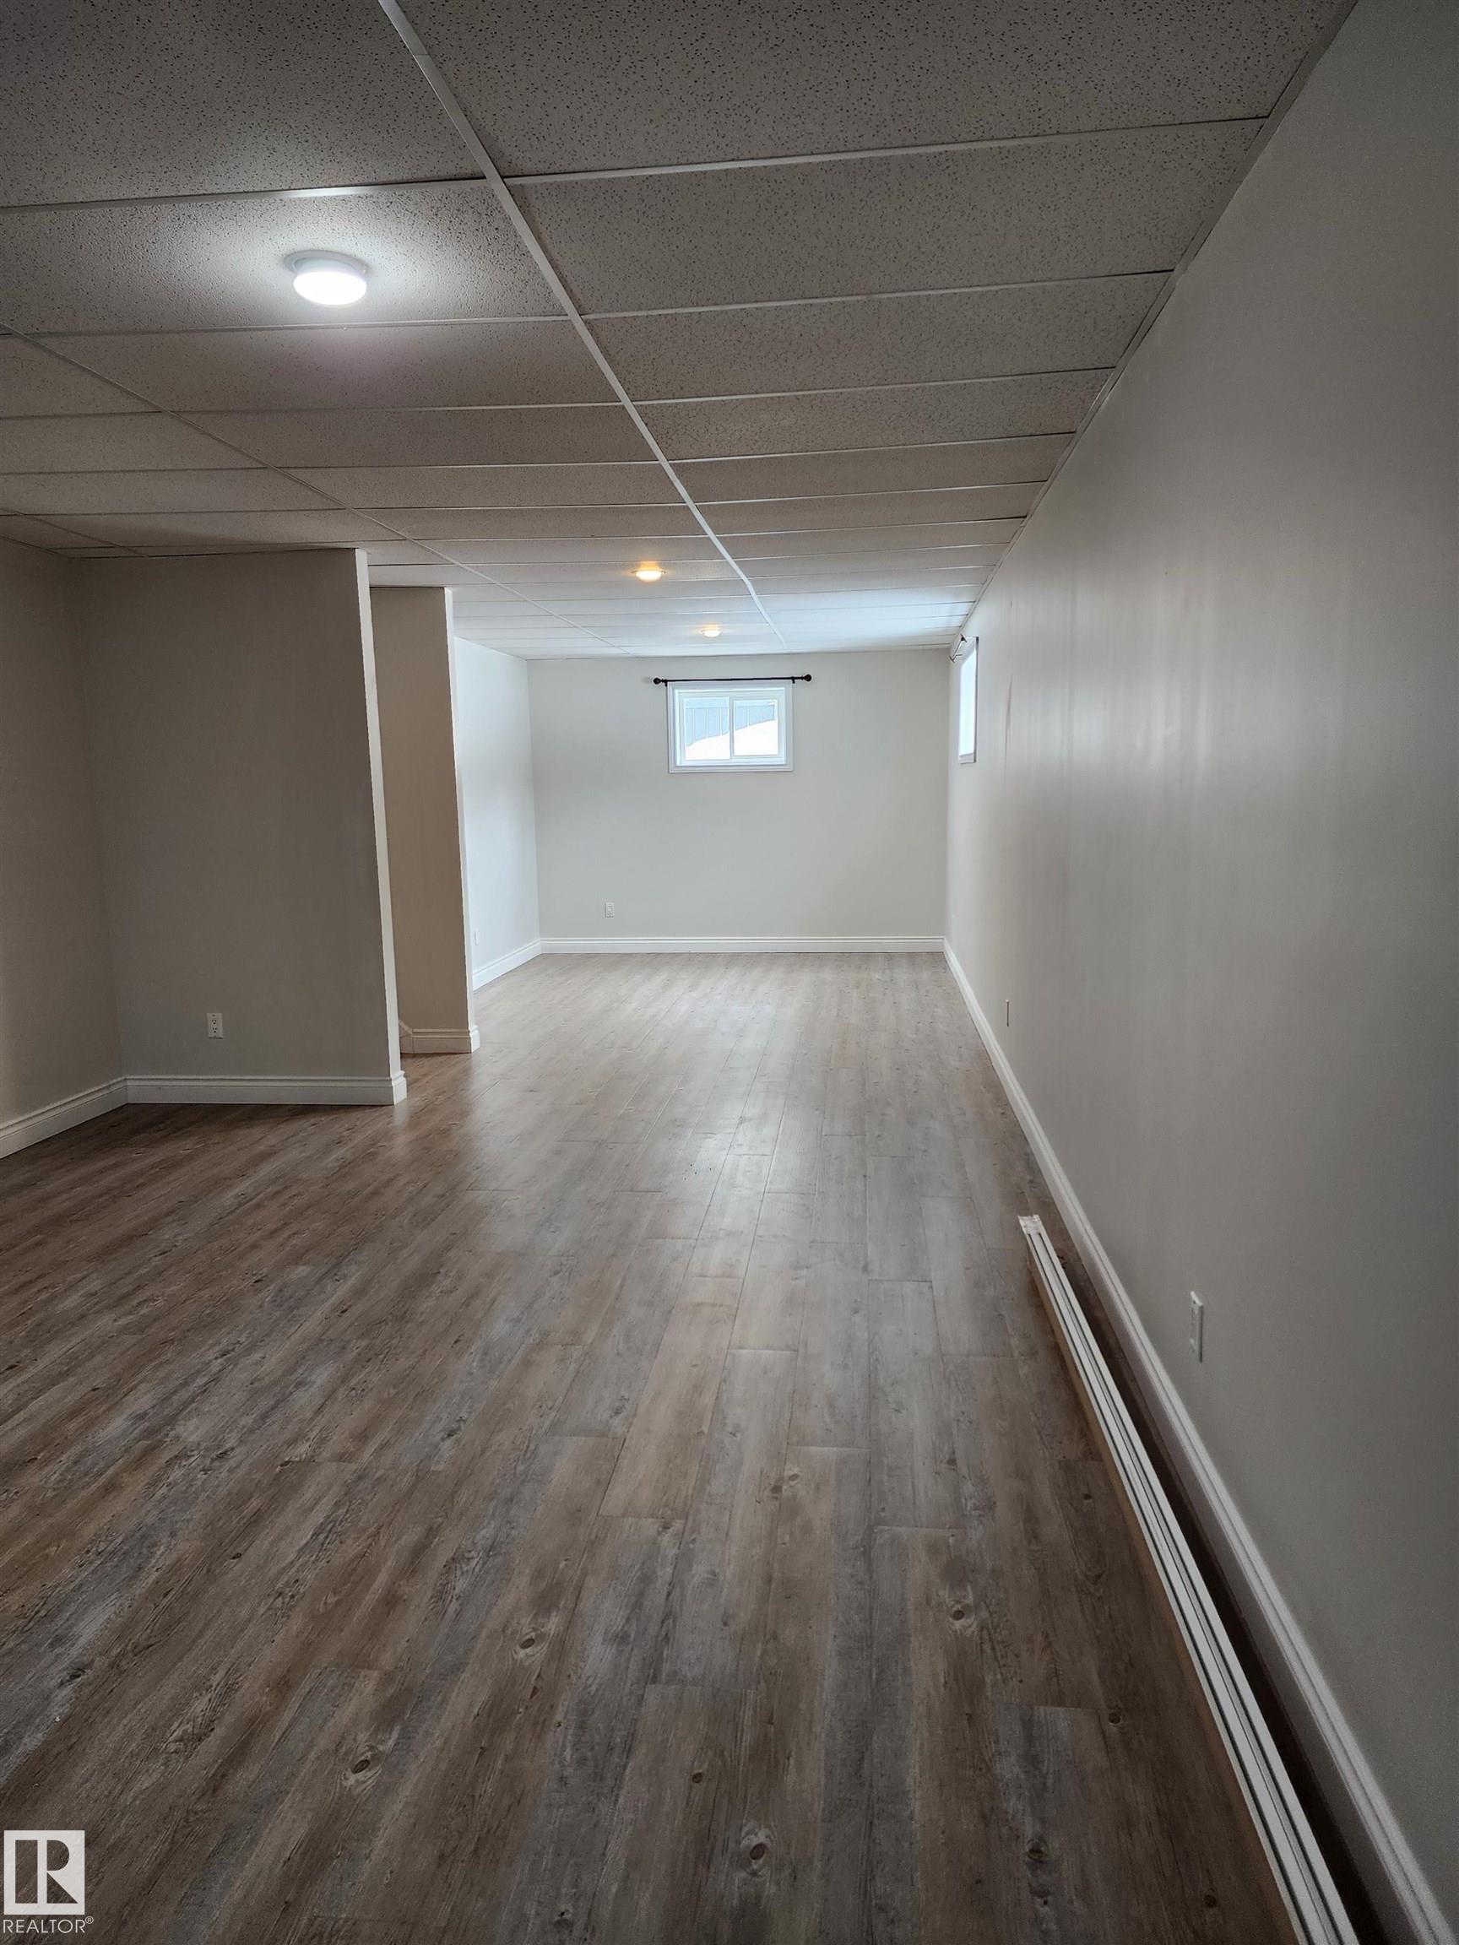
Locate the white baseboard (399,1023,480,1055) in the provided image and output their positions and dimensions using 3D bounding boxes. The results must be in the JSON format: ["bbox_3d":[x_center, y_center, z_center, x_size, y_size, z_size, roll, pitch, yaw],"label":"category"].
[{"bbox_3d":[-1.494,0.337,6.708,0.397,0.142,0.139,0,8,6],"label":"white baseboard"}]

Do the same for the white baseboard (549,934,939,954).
[{"bbox_3d":[0.072,-0.216,10.320,3.267,0.126,0.022,0,8,6],"label":"white baseboard"}]

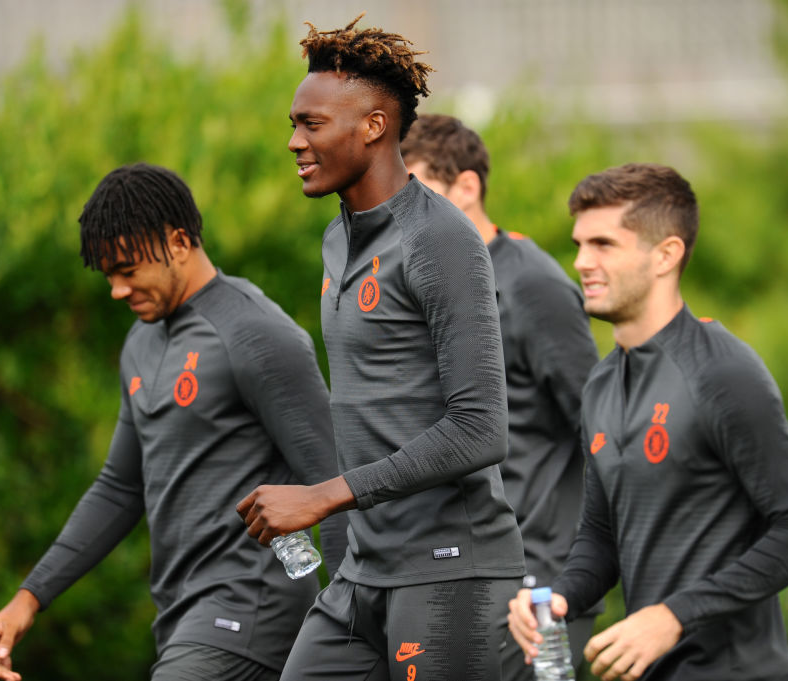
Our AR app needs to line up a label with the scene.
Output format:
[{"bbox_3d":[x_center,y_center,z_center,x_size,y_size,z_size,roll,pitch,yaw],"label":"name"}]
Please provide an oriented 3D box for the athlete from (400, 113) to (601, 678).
[{"bbox_3d":[0.195,0.520,20.300,0.500,1.860,0.570,0,-1,-35],"label":"athlete"}]

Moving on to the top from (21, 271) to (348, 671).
[{"bbox_3d":[-0.342,0.219,19.400,0.420,0.690,0.560,0,-1,-35],"label":"top"}]

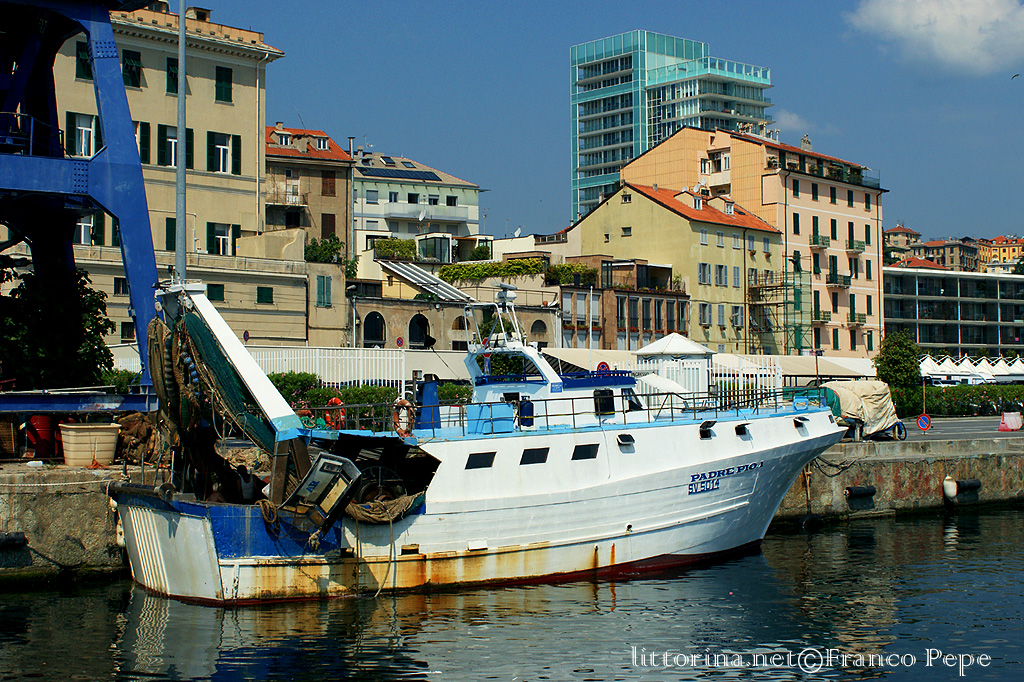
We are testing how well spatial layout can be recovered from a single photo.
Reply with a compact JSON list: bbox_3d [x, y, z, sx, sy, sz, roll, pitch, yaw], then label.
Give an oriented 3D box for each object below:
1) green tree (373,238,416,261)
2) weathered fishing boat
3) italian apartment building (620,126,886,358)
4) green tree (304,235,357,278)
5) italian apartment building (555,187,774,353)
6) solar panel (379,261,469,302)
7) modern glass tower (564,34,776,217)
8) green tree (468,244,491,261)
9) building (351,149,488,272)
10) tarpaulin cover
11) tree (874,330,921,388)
[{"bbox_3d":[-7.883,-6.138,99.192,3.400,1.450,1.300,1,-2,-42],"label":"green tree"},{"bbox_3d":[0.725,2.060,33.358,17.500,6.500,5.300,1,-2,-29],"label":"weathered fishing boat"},{"bbox_3d":[22.258,-6.758,135.550,16.720,24.300,18.130,-1,-2,41],"label":"italian apartment building"},{"bbox_3d":[-10.758,-4.981,87.158,2.900,2.500,1.900,0,-1,0],"label":"green tree"},{"bbox_3d":[13.353,-3.685,122.536,12.830,17.530,13.160,-1,-2,42],"label":"italian apartment building"},{"bbox_3d":[-5.544,-3.915,96.097,2.500,0.200,7.660,1,21,-42],"label":"solar panel"},{"bbox_3d":[29.550,-23.720,276.189,19.180,65.440,33.430,1,-2,-40],"label":"modern glass tower"},{"bbox_3d":[-2.315,-6.117,102.192,1.600,1.150,1.400,0,-1,0],"label":"green tree"},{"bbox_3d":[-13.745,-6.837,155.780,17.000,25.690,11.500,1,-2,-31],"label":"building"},{"bbox_3d":[11.572,2.165,48.960,2.100,1.850,1.600,1,-2,-33],"label":"tarpaulin cover"},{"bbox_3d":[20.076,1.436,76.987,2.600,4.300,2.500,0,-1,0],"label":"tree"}]

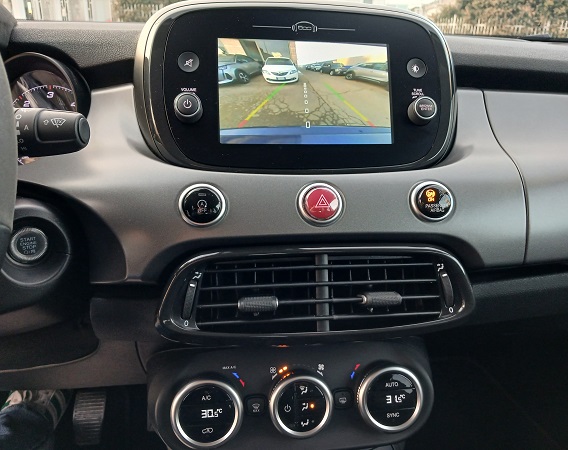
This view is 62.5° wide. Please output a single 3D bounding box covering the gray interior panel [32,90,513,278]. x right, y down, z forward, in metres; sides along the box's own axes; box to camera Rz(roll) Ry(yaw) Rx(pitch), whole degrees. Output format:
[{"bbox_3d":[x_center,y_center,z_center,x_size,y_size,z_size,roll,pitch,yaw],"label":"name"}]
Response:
[{"bbox_3d":[-0.005,-0.038,0.402,0.403,0.173,0.088,-1,-3,-9],"label":"gray interior panel"}]

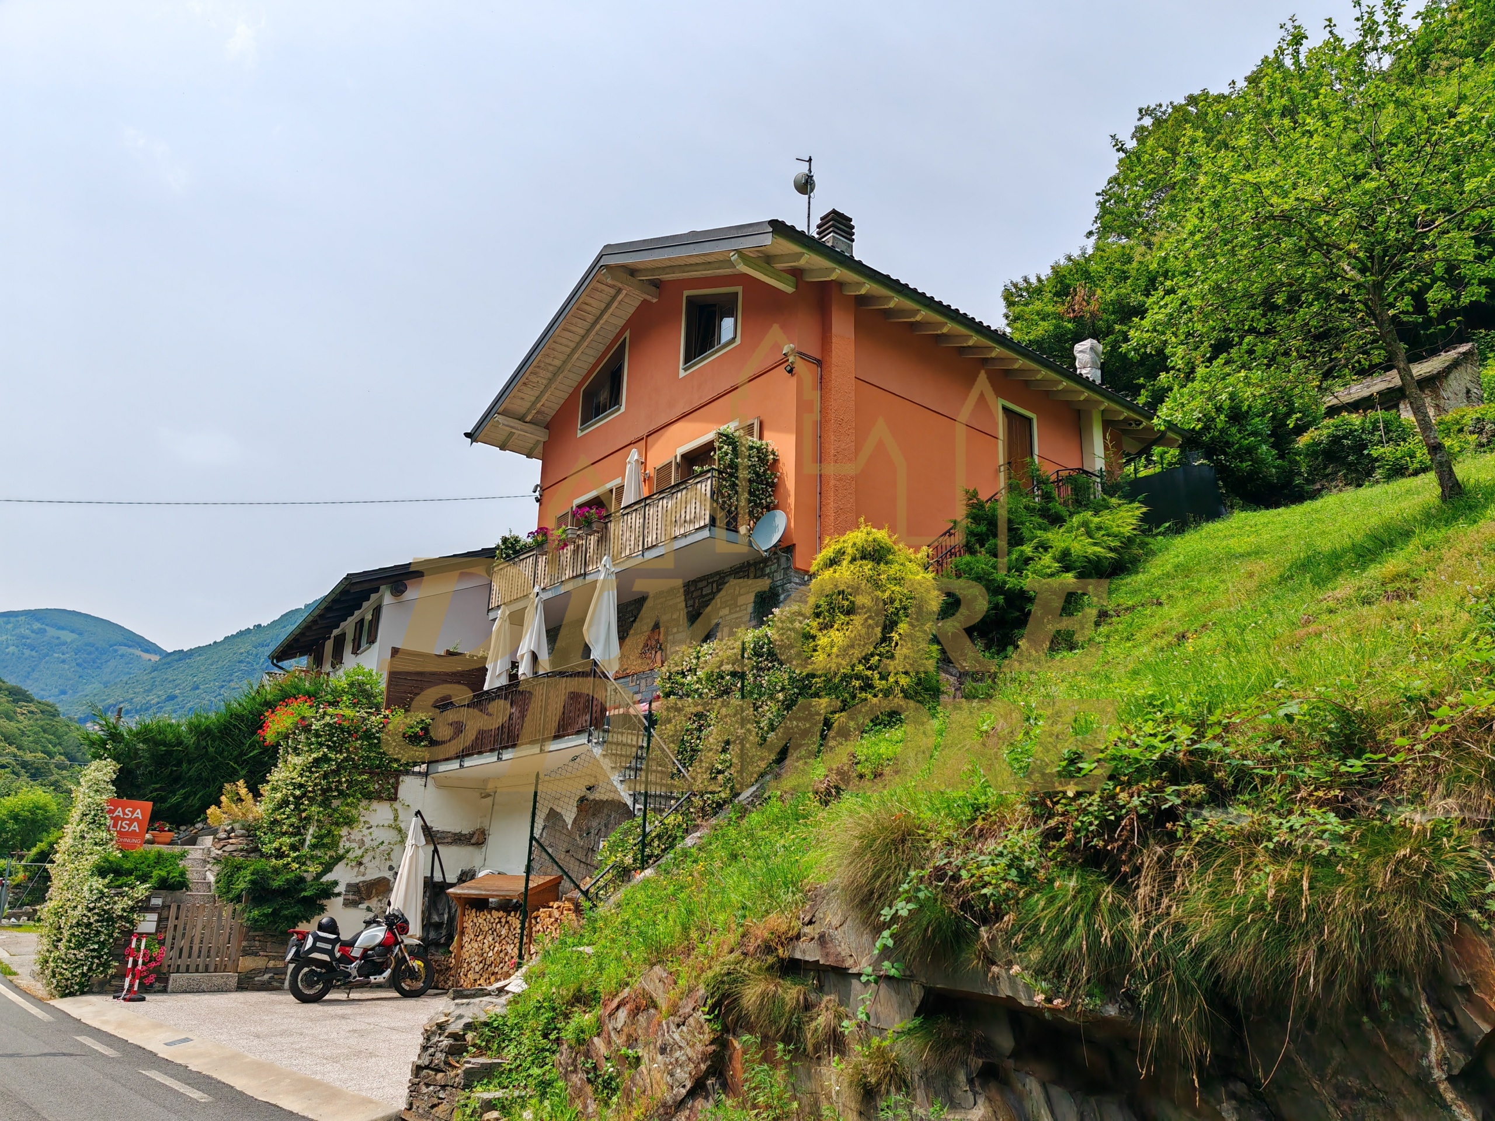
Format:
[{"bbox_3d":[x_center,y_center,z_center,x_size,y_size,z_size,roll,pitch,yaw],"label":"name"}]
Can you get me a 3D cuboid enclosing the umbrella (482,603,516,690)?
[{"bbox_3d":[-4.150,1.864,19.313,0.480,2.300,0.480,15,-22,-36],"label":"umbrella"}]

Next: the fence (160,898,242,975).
[{"bbox_3d":[-8.518,5.886,18.250,1.100,1.060,0.070,10,-19,-25],"label":"fence"}]

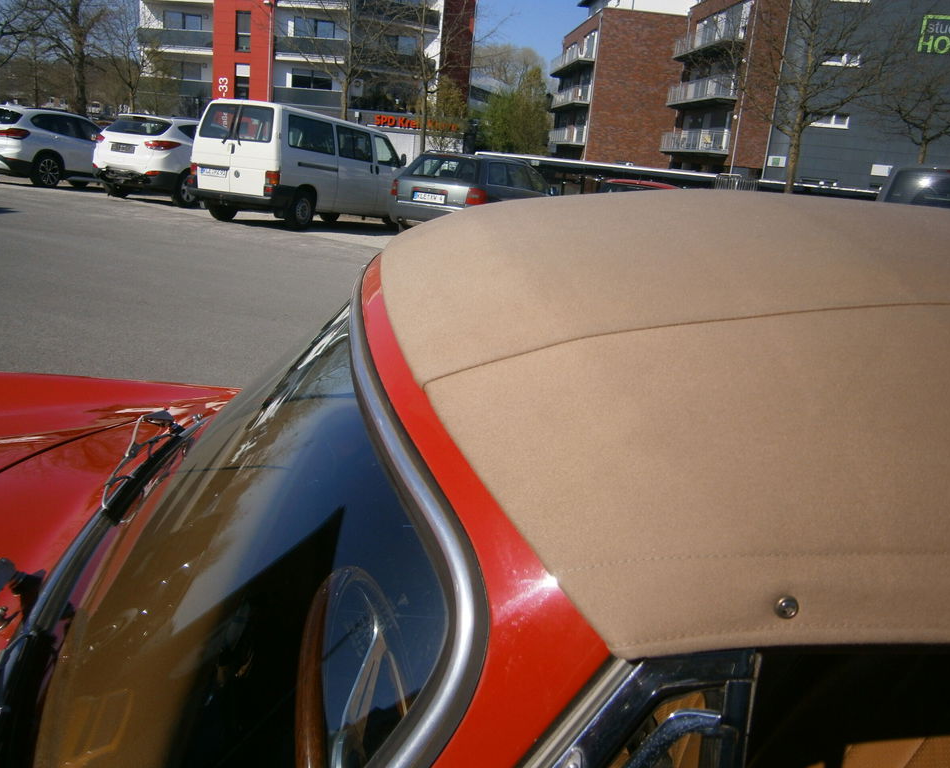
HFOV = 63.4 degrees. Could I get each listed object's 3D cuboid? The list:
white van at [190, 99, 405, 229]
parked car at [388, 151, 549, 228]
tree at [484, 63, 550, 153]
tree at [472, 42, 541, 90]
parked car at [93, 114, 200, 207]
[{"bbox_3d":[-2.899,-3.886,14.255,1.860,1.940,4.750,11,14,22],"label":"white van"},{"bbox_3d":[0.338,-3.417,14.329,1.810,1.480,4.800,12,15,24],"label":"parked car"},{"bbox_3d":[2.102,-13.955,42.766,4.600,7.110,4.600,6,16,1],"label":"tree"},{"bbox_3d":[2.623,-26.394,75.618,9.500,13.310,9.500,5,16,0],"label":"tree"},{"bbox_3d":[-5.952,-4.676,16.441,1.830,1.670,4.410,11,14,17],"label":"parked car"}]

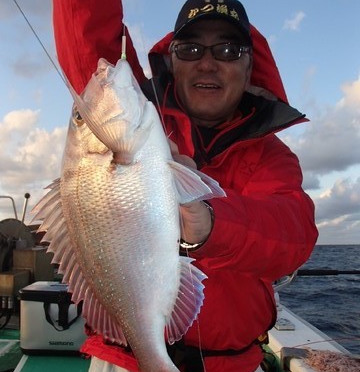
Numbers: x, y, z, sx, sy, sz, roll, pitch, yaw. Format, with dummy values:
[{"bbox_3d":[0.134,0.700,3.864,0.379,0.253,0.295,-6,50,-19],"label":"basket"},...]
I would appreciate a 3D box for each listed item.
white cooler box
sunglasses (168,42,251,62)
[{"bbox_3d":[-0.536,0.625,1.885,0.380,0.280,0.280,2,-9,-8],"label":"white cooler box"},{"bbox_3d":[0.072,-0.268,0.847,0.148,0.045,0.145,0,3,8],"label":"sunglasses"}]

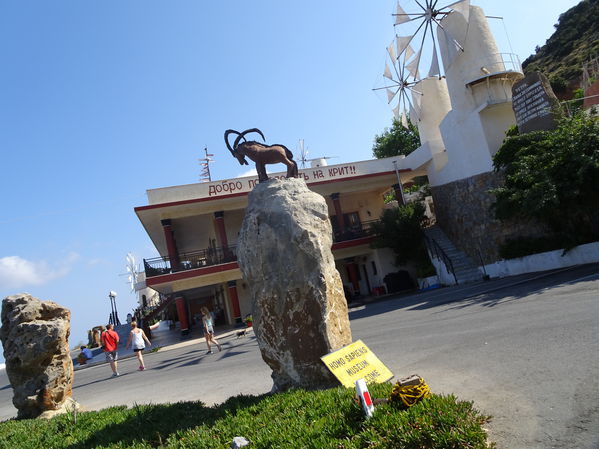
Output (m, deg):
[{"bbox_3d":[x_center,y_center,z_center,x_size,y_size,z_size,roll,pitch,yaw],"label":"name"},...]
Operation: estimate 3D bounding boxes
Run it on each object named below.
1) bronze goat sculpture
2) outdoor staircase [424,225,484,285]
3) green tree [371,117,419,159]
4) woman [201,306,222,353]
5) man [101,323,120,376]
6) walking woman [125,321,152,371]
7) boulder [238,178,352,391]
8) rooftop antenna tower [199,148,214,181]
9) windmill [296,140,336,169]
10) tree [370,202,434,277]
[{"bbox_3d":[-0.728,-1.269,7.750,1.180,1.040,0.480,-11,-8,-5],"label":"bronze goat sculpture"},{"bbox_3d":[9.675,1.759,27.130,1.600,4.000,5.200,-12,-8,0],"label":"outdoor staircase"},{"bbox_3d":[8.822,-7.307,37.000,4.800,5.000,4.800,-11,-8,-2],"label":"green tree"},{"bbox_3d":[-3.297,3.857,15.242,0.620,1.660,0.450,-11,-8,-6],"label":"woman"},{"bbox_3d":[-6.579,4.356,14.423,0.560,1.760,0.400,-8,-9,-21],"label":"man"},{"bbox_3d":[-5.665,4.243,14.574,0.680,1.660,0.420,-8,-9,-21],"label":"walking woman"},{"bbox_3d":[-0.090,1.077,7.450,1.750,3.650,1.300,-11,-8,-2],"label":"boulder"},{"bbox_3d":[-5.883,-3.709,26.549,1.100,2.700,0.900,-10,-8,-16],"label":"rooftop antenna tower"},{"bbox_3d":[1.553,-4.444,30.000,2.300,3.600,3.000,-9,-9,-15],"label":"windmill"},{"bbox_3d":[6.748,1.048,27.200,3.800,4.900,3.700,-11,-8,-2],"label":"tree"}]

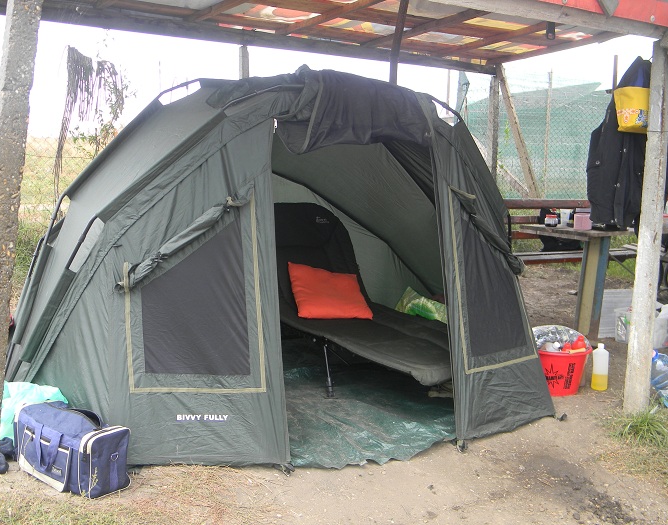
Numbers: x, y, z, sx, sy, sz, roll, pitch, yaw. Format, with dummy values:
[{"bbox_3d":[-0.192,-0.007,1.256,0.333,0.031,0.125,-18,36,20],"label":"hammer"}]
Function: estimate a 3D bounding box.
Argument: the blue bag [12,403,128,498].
[{"bbox_3d":[-1.139,0.805,3.638,0.510,0.265,0.230,7,11,36],"label":"blue bag"}]

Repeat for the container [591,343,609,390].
[{"bbox_3d":[1.565,0.615,4.888,0.095,0.265,0.095,0,9,0],"label":"container"}]

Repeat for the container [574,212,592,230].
[{"bbox_3d":[1.866,-0.305,6.200,0.127,0.125,0.115,3,10,20],"label":"container"}]

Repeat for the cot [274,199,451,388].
[{"bbox_3d":[0.241,0.232,4.803,0.700,1.040,1.700,-5,11,-32],"label":"cot"}]

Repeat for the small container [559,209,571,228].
[{"bbox_3d":[1.791,-0.345,6.420,0.077,0.125,0.077,0,9,0],"label":"small container"}]

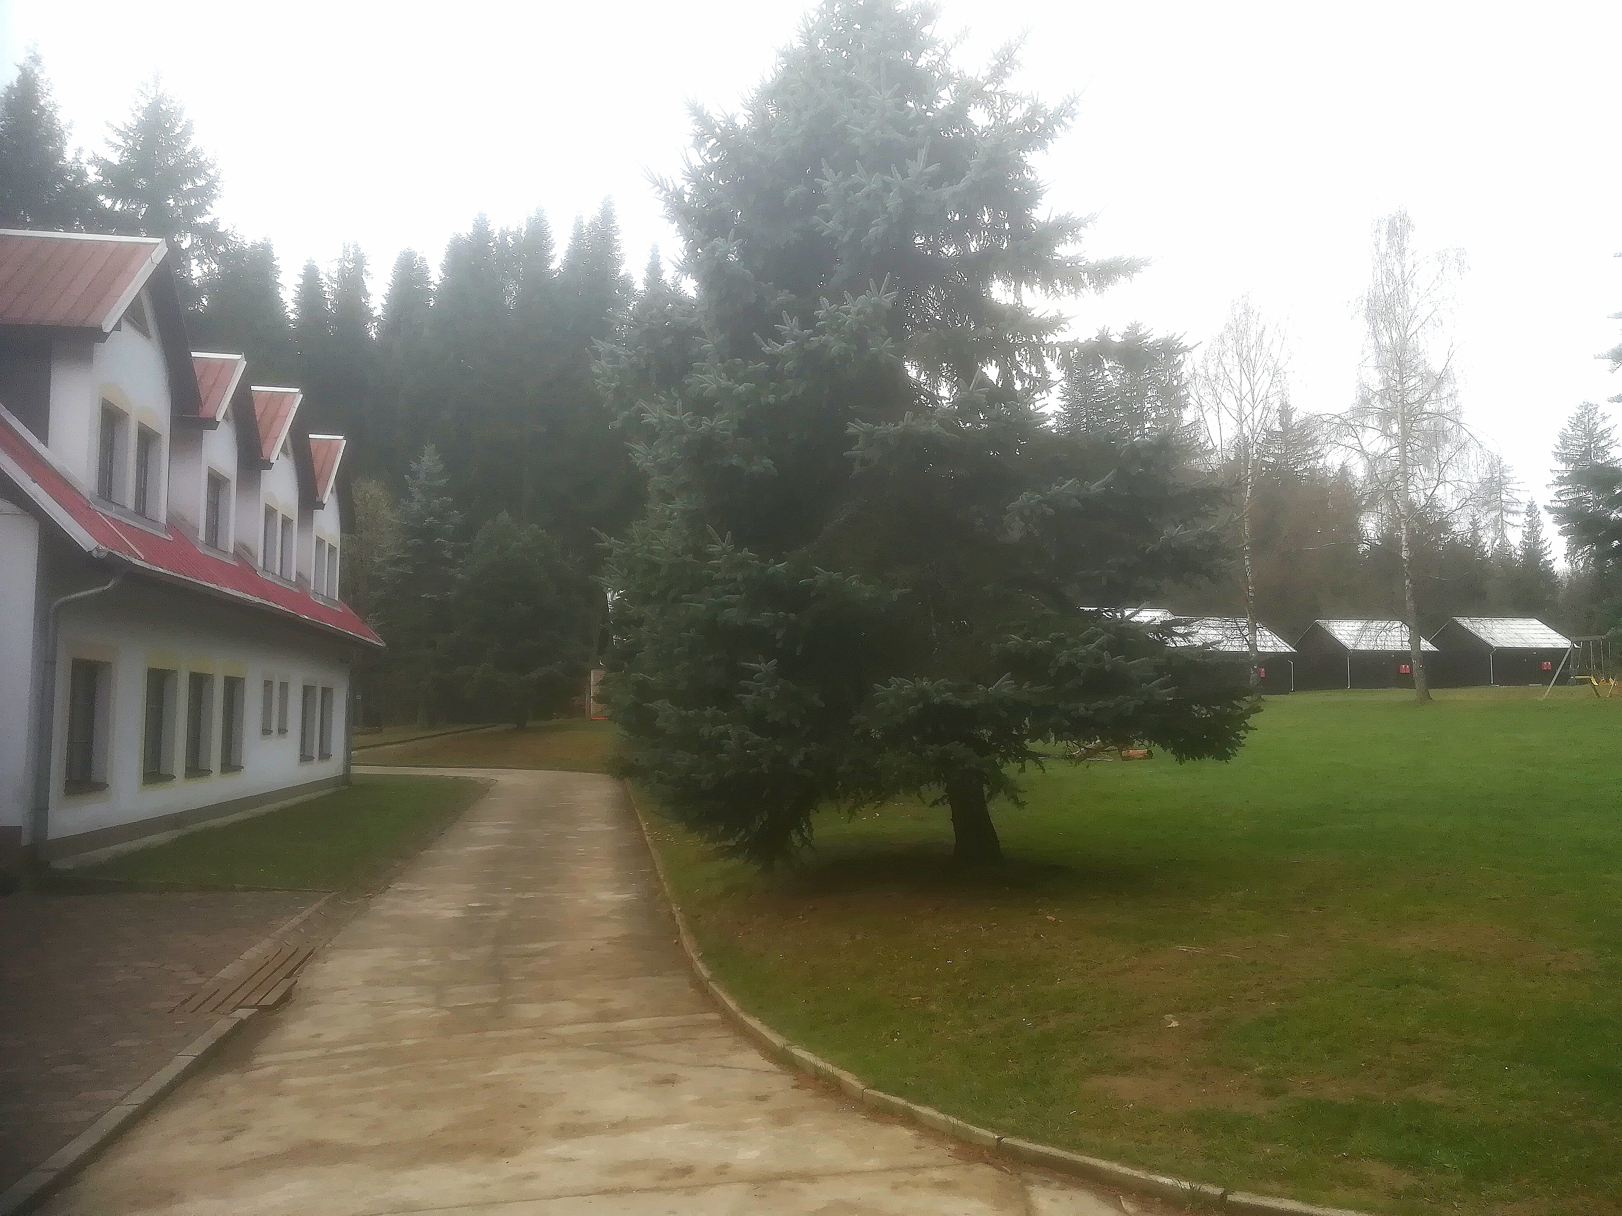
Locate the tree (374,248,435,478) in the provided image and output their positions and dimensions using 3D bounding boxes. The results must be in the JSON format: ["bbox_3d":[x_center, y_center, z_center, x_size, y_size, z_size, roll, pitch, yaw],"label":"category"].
[{"bbox_3d":[-23.336,-8.041,70.002,4.200,26.000,4.200,0,-5,0],"label":"tree"}]

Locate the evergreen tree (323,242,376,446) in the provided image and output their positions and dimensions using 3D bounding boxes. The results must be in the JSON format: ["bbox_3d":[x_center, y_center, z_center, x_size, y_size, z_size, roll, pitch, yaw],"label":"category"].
[{"bbox_3d":[-26.933,-8.389,71.038,3.800,26.840,3.800,0,-5,0],"label":"evergreen tree"}]

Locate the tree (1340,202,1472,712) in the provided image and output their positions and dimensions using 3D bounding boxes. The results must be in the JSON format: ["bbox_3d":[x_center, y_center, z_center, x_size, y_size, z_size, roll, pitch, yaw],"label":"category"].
[{"bbox_3d":[22.771,-6.030,46.728,5.300,19.150,5.300,0,-5,0],"label":"tree"}]

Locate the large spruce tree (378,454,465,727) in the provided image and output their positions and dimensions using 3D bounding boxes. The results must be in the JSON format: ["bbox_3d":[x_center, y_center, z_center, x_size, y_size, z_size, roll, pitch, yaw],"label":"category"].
[{"bbox_3d":[-15.391,-0.937,48.278,4.600,11.210,4.600,0,-5,0],"label":"large spruce tree"}]

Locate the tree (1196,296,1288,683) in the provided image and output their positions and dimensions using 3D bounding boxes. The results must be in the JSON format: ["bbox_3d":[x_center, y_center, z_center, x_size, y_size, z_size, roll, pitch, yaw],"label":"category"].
[{"bbox_3d":[20.861,-5.491,58.728,4.700,19.660,4.700,0,-5,0],"label":"tree"}]

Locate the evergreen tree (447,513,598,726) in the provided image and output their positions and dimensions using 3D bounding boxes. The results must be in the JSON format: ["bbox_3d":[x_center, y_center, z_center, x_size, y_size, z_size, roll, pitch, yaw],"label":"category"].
[{"bbox_3d":[-11.207,0.434,47.151,5.900,8.270,5.900,0,-5,0],"label":"evergreen tree"}]

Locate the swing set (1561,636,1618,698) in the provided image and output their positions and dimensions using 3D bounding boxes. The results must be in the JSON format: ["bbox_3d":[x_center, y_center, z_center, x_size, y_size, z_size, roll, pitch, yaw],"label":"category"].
[{"bbox_3d":[30.899,2.371,48.500,3.200,2.450,2.000,1,-5,-14],"label":"swing set"}]

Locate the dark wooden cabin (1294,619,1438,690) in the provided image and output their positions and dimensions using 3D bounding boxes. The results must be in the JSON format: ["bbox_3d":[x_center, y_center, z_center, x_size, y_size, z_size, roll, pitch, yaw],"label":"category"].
[{"bbox_3d":[32.812,2.795,72.752,5.690,4.180,6.400,1,-5,-12],"label":"dark wooden cabin"}]

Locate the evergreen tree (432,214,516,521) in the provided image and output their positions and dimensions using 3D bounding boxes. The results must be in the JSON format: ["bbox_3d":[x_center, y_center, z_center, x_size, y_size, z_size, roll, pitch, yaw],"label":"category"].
[{"bbox_3d":[-19.006,-8.976,69.082,5.000,27.730,5.000,0,-5,0],"label":"evergreen tree"}]

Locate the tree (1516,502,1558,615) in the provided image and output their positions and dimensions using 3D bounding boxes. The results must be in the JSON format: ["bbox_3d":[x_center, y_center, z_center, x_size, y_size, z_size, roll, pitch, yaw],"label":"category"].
[{"bbox_3d":[50.798,-1.242,85.455,3.600,12.690,3.600,0,-5,0],"label":"tree"}]

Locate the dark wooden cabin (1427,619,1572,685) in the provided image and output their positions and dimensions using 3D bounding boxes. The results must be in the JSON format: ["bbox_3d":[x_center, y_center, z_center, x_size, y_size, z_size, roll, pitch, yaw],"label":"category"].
[{"bbox_3d":[41.341,2.672,73.424,5.690,4.220,6.400,1,-5,-12],"label":"dark wooden cabin"}]

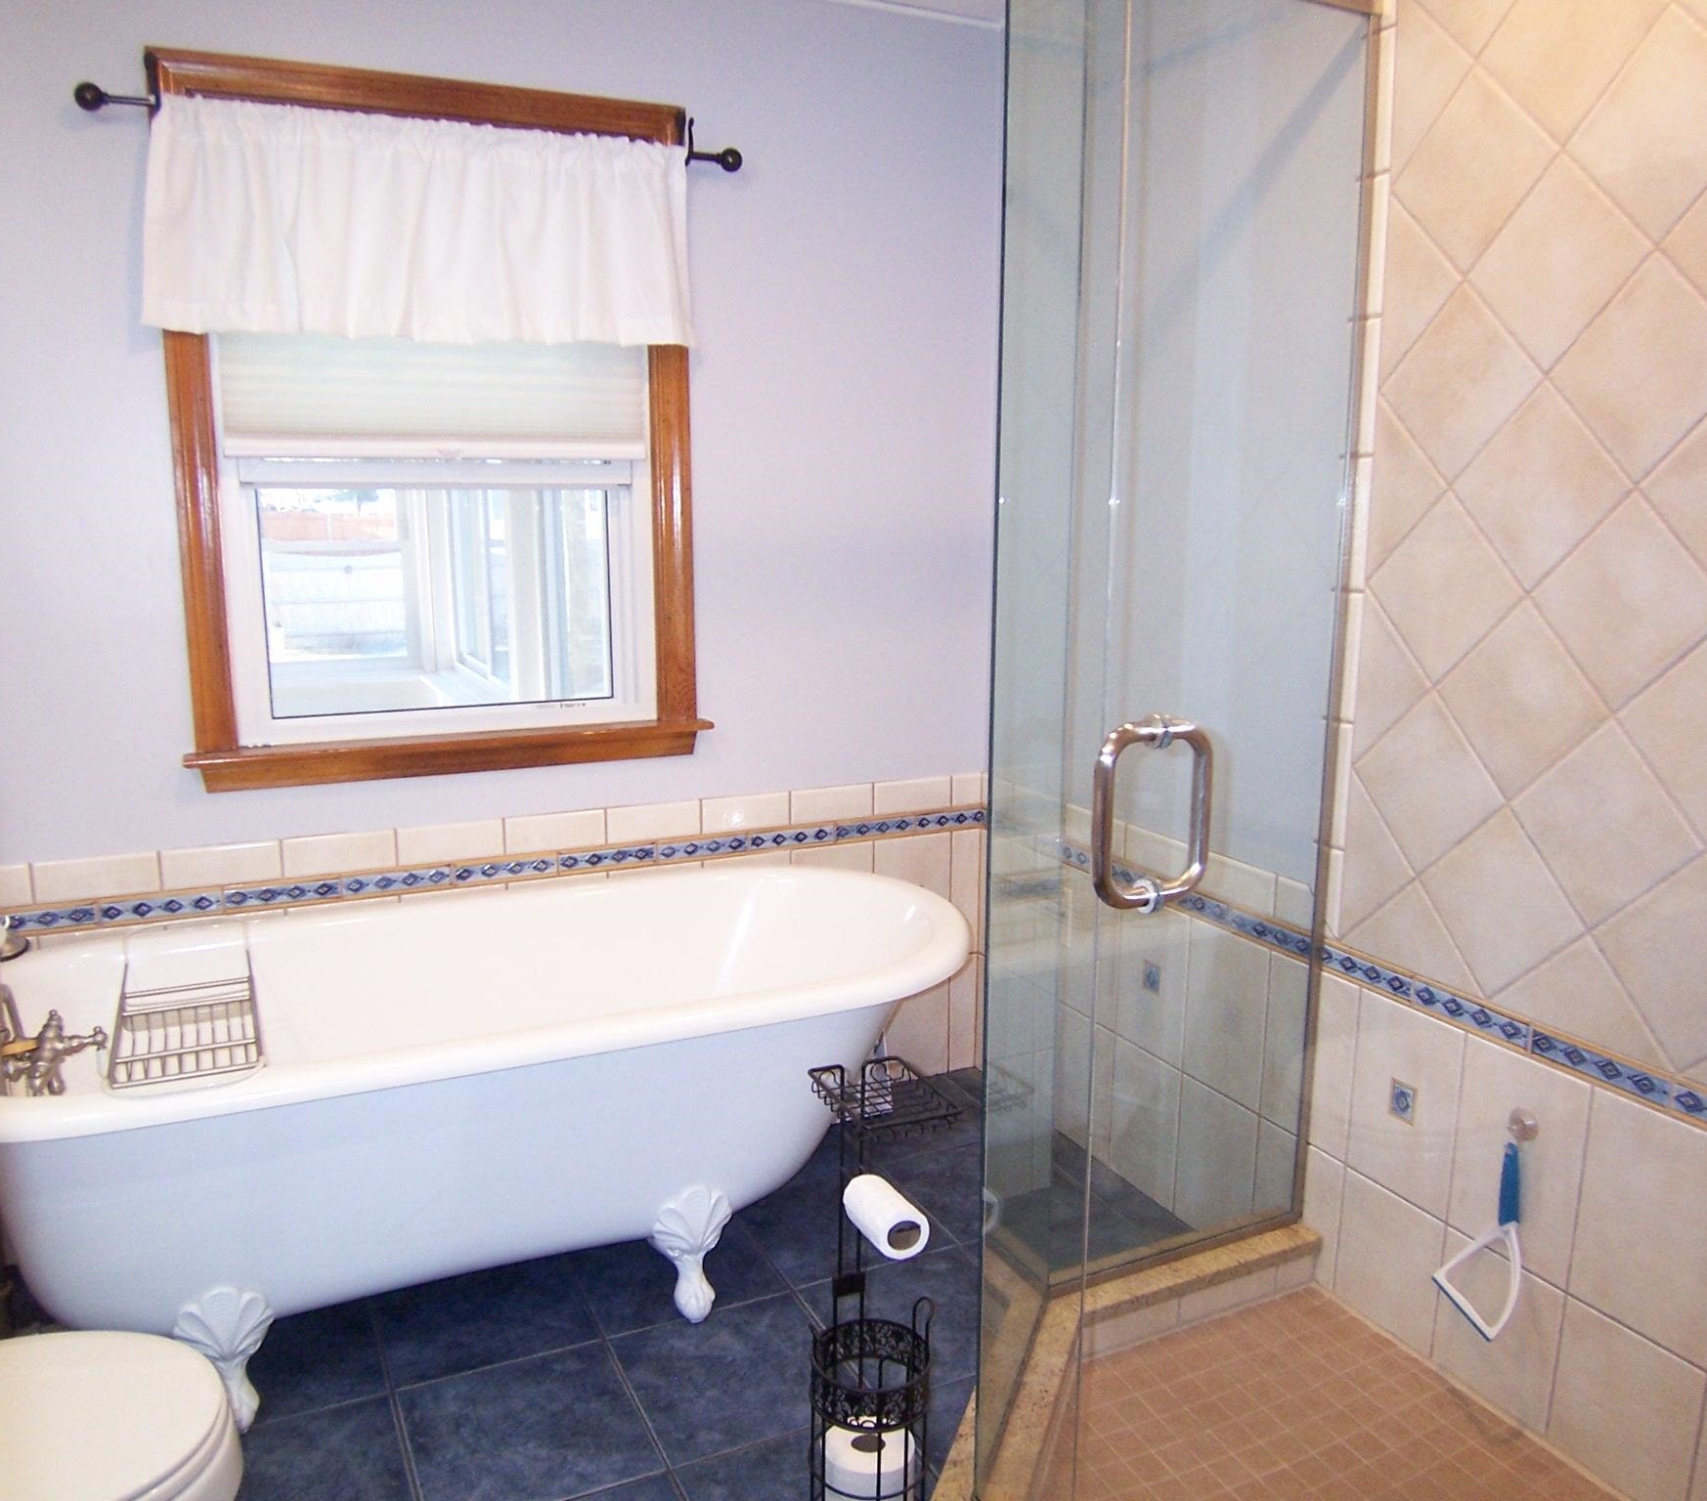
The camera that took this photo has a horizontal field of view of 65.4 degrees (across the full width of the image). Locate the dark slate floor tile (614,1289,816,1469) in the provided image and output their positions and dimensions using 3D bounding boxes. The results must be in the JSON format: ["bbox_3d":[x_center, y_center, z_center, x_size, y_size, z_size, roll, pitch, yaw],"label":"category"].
[{"bbox_3d":[-0.183,0.995,2.125,0.333,0.010,0.333,-5,12,-25],"label":"dark slate floor tile"}]

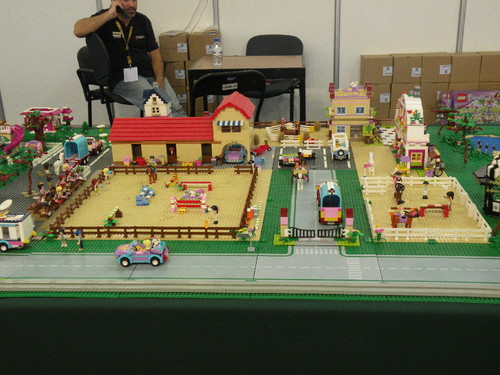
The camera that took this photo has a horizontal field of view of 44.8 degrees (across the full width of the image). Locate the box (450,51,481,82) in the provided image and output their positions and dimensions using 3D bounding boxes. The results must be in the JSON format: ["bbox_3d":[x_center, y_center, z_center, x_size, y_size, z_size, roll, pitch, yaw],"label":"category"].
[{"bbox_3d":[1.710,-0.960,4.873,0.227,0.206,0.190,0,20,5],"label":"box"}]

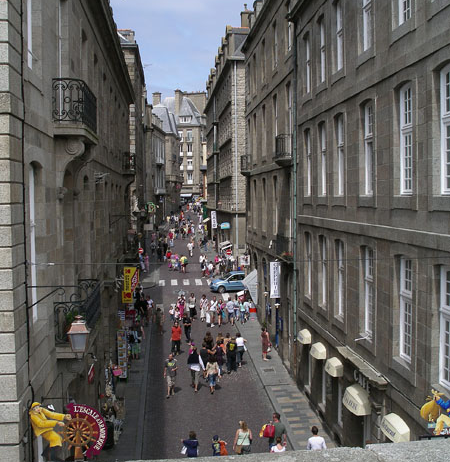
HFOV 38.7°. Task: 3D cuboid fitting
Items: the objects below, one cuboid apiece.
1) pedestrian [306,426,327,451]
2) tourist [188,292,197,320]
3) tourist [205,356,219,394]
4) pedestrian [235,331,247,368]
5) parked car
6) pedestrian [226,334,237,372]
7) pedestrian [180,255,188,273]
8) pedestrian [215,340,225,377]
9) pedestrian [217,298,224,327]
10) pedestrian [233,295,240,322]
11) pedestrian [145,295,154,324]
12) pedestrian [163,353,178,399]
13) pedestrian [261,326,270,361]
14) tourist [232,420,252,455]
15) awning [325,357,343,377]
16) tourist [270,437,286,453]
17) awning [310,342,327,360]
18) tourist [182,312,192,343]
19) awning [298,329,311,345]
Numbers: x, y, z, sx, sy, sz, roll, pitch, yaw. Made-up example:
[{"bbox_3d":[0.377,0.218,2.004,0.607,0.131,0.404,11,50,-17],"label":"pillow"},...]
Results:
[{"bbox_3d":[2.599,6.452,18.396,0.580,1.730,0.420,-1,3,-5],"label":"pedestrian"},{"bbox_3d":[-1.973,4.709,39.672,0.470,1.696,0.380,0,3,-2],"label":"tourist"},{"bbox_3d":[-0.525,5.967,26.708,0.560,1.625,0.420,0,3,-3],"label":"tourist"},{"bbox_3d":[0.778,5.760,31.061,0.520,1.660,0.450,-1,3,0],"label":"pedestrian"},{"bbox_3d":[0.753,3.942,49.881,3.750,1.470,1.660,-1,3,-15],"label":"parked car"},{"bbox_3d":[0.309,5.700,29.401,0.520,1.652,0.380,0,3,-3],"label":"pedestrian"},{"bbox_3d":[-3.713,3.020,58.571,0.520,1.630,0.450,-1,3,-5],"label":"pedestrian"},{"bbox_3d":[-0.257,5.743,28.920,0.500,1.660,0.420,-1,3,-5],"label":"pedestrian"},{"bbox_3d":[-0.289,4.939,38.616,0.500,1.650,0.400,-1,3,-5],"label":"pedestrian"},{"bbox_3d":[0.739,4.746,39.647,0.450,1.626,0.380,0,3,-3],"label":"pedestrian"},{"bbox_3d":[-4.582,4.768,38.996,0.460,1.704,0.360,0,3,12],"label":"pedestrian"},{"bbox_3d":[-2.249,5.928,26.311,0.600,1.750,0.480,-1,3,-5],"label":"pedestrian"},{"bbox_3d":[1.992,5.521,31.400,0.420,1.660,0.500,0,3,19],"label":"pedestrian"},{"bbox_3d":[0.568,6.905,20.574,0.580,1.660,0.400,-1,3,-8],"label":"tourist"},{"bbox_3d":[3.752,4.674,22.007,0.330,0.410,1.020,-1,3,-5],"label":"awning"},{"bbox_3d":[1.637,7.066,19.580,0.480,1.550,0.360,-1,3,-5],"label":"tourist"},{"bbox_3d":[3.542,4.521,24.190,0.330,0.410,1.020,-1,3,-5],"label":"awning"},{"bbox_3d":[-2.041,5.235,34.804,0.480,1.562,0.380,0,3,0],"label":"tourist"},{"bbox_3d":[3.310,4.386,26.604,0.330,0.410,1.020,-1,3,-5],"label":"awning"}]

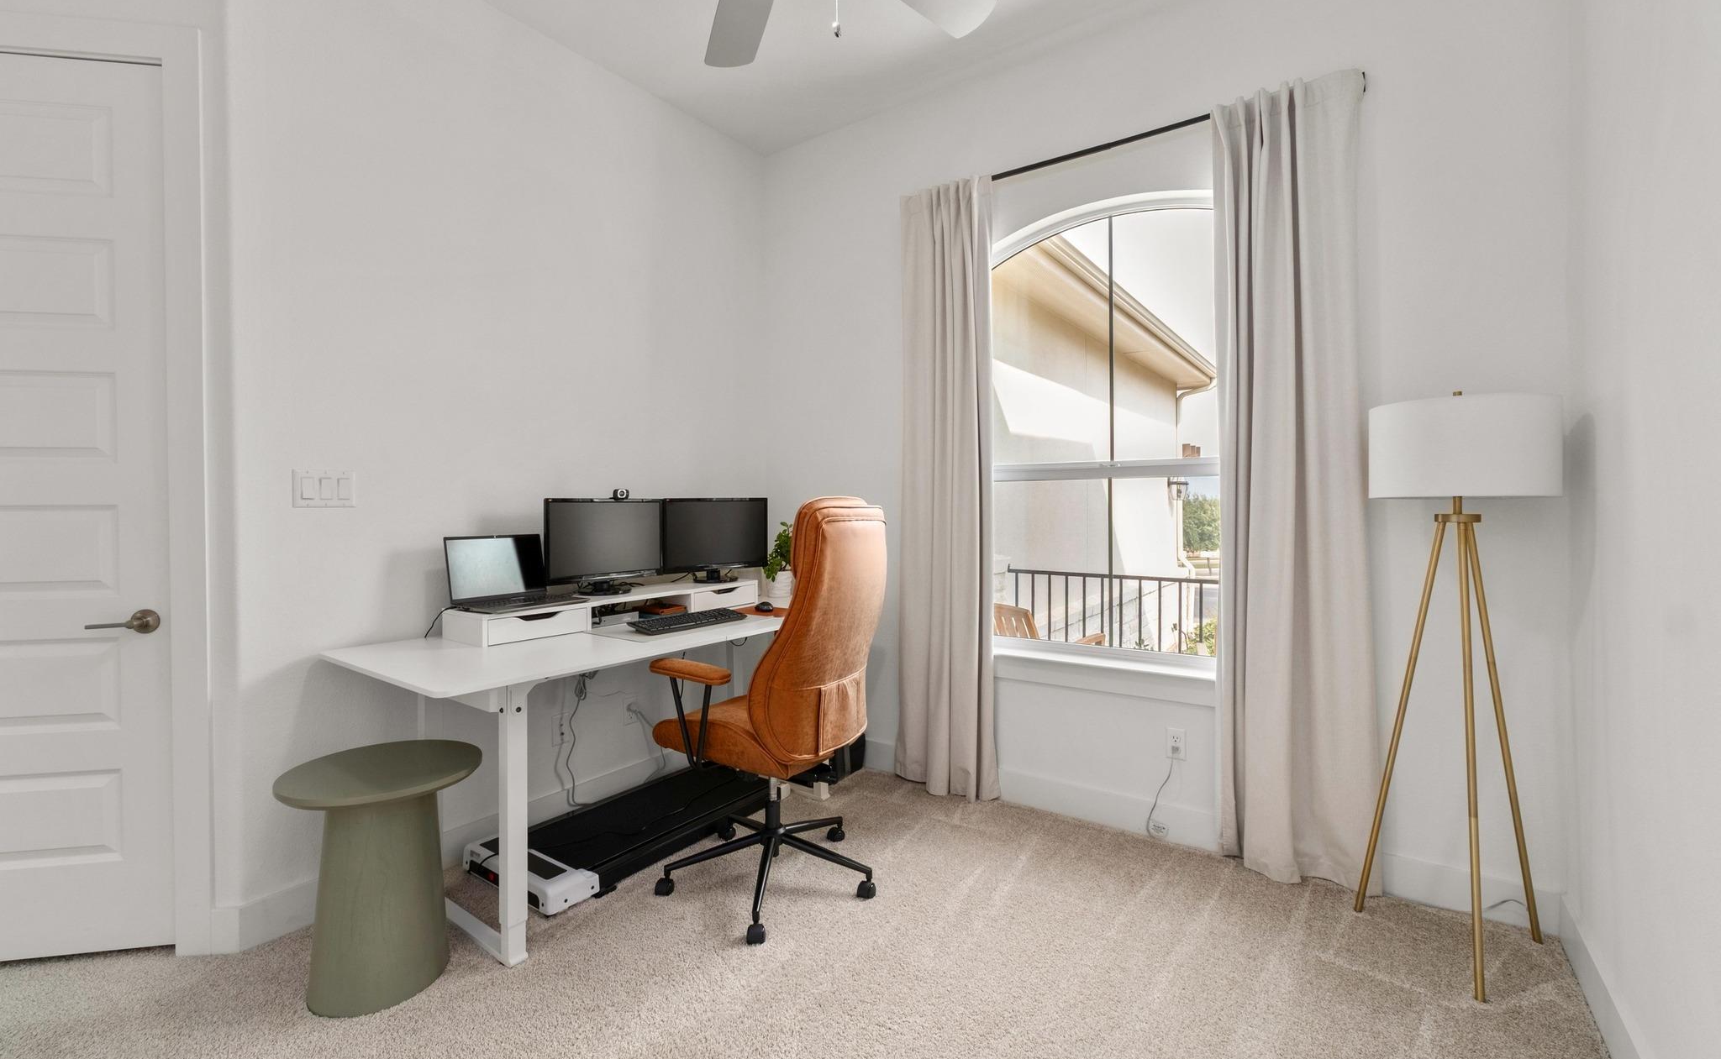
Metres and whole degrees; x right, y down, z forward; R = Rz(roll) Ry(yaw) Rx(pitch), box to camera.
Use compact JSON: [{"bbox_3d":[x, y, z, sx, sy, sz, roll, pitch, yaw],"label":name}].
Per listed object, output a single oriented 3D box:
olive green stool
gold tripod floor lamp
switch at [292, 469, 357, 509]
[{"bbox_3d":[-1.264,0.907,1.901,0.448,0.560,0.448,1,2,35],"label":"olive green stool"},{"bbox_3d":[1.663,0.402,1.988,0.450,1.568,0.450,1,2,35],"label":"gold tripod floor lamp"},{"bbox_3d":[-1.598,-0.119,2.144,0.010,0.114,0.162,1,2,35],"label":"switch"}]

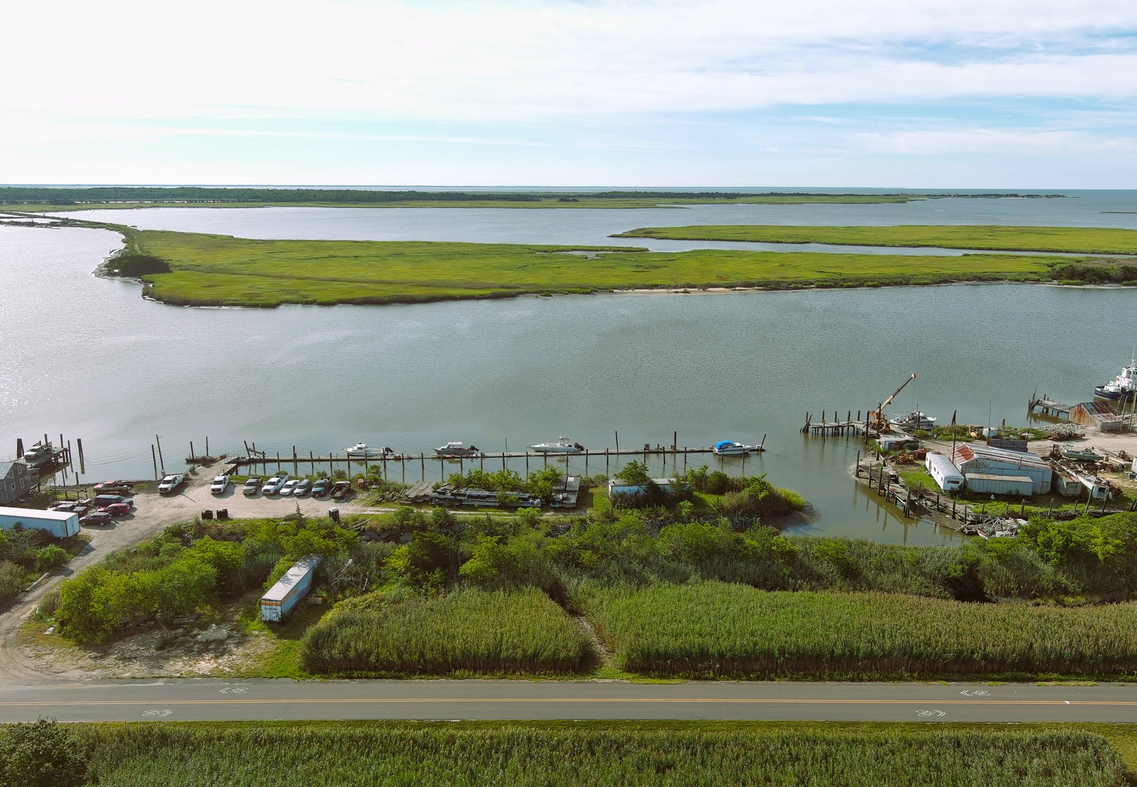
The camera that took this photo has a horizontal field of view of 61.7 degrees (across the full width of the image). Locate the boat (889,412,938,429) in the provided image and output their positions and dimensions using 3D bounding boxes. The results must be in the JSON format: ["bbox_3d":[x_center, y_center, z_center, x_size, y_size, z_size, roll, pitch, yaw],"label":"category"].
[{"bbox_3d":[76.053,5.923,210.716,10.000,3.800,3.200,3,13,13],"label":"boat"}]

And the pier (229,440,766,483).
[{"bbox_3d":[-12.550,11.246,185.331,105.135,3.700,7.500,-1,12,-5],"label":"pier"}]

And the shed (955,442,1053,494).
[{"bbox_3d":[74.789,12.744,165.458,14.600,5.300,9.200,3,13,12],"label":"shed"}]

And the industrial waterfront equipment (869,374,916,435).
[{"bbox_3d":[67.605,1.775,198.672,9.200,12.310,3.000,0,12,0],"label":"industrial waterfront equipment"}]

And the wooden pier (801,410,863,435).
[{"bbox_3d":[56.679,6.495,204.223,13.200,4.200,3.700,-2,13,-12],"label":"wooden pier"}]

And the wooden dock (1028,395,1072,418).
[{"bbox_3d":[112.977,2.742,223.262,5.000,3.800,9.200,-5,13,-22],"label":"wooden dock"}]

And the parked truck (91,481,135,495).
[{"bbox_3d":[-75.267,15.556,157.681,5.850,1.850,2.000,-1,13,-4],"label":"parked truck"}]

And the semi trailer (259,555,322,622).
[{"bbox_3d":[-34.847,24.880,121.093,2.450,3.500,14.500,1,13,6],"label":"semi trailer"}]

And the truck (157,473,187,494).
[{"bbox_3d":[-68.317,15.315,163.719,2.050,1.930,5.950,-1,12,-3],"label":"truck"}]

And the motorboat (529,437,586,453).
[{"bbox_3d":[-2.325,10.258,190.410,10.900,2.900,3.100,0,12,0],"label":"motorboat"}]

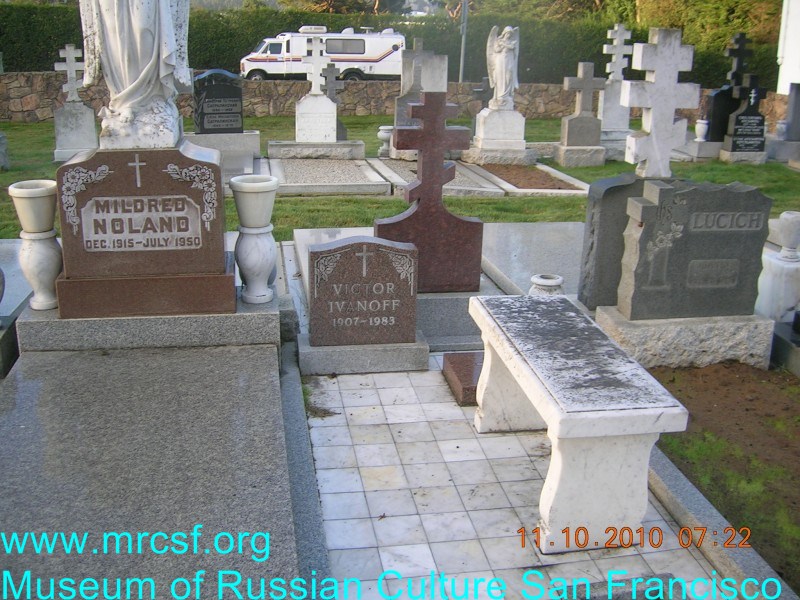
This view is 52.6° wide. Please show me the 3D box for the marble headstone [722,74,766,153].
[{"bbox_3d":[4.631,-2.474,10.722,0.454,0.992,0.212,-1,19,-10],"label":"marble headstone"}]

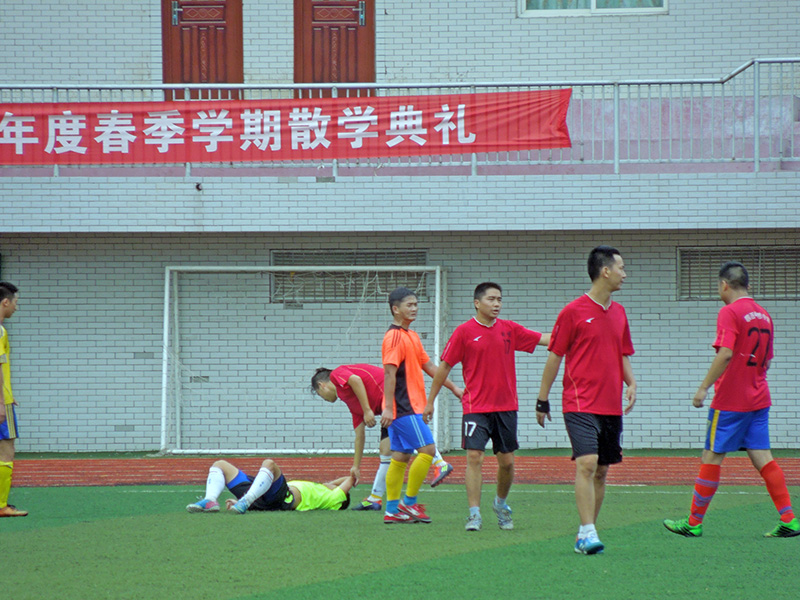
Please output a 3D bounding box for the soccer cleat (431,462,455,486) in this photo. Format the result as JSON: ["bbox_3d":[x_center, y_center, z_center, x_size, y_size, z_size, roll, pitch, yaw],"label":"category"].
[{"bbox_3d":[0.322,1.320,61.200,0.270,0.110,0.100,-45,0,-9],"label":"soccer cleat"}]

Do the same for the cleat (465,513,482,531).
[{"bbox_3d":[0.489,1.473,53.800,0.105,0.115,0.280,0,0,8],"label":"cleat"}]

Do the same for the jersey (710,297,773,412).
[{"bbox_3d":[2.090,0.334,49.500,0.460,0.710,0.290,0,0,-37],"label":"jersey"}]

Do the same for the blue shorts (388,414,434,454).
[{"bbox_3d":[0.080,0.911,56.500,0.330,0.370,0.360,0,0,10],"label":"blue shorts"}]

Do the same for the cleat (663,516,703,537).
[{"bbox_3d":[1.725,1.383,49.400,0.275,0.120,0.100,12,0,18],"label":"cleat"}]

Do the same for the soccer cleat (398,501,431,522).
[{"bbox_3d":[0.101,1.472,56.300,0.275,0.110,0.100,21,8,21],"label":"soccer cleat"}]

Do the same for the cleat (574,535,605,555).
[{"bbox_3d":[1.082,1.397,46.200,0.105,0.115,0.285,0,0,-24],"label":"cleat"}]

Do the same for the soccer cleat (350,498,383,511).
[{"bbox_3d":[-0.253,1.542,61.000,0.275,0.105,0.100,0,0,-12],"label":"soccer cleat"}]

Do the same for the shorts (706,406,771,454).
[{"bbox_3d":[2.065,0.768,49.500,0.390,0.370,0.330,0,0,-37],"label":"shorts"}]

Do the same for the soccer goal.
[{"bbox_3d":[-1.057,0.646,88.600,3.050,2.050,1.200,0,0,6],"label":"soccer goal"}]

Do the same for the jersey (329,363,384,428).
[{"bbox_3d":[-0.265,0.719,60.300,0.620,0.320,0.460,6,-20,-9],"label":"jersey"}]

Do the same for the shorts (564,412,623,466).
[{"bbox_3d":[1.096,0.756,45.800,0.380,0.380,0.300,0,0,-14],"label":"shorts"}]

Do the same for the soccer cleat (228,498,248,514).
[{"bbox_3d":[-1.190,1.522,59.600,0.100,0.110,0.275,26,10,31],"label":"soccer cleat"}]

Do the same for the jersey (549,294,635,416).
[{"bbox_3d":[1.096,0.318,46.300,0.480,0.700,0.290,0,0,-27],"label":"jersey"}]

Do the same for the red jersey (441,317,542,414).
[{"bbox_3d":[0.619,0.443,54.700,0.680,0.665,0.300,0,0,-7],"label":"red jersey"}]

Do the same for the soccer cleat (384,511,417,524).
[{"bbox_3d":[0.011,1.522,56.600,0.275,0.100,0.100,0,0,23],"label":"soccer cleat"}]

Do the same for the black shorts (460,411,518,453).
[{"bbox_3d":[0.605,0.869,54.700,0.390,0.370,0.290,0,0,-7],"label":"black shorts"}]

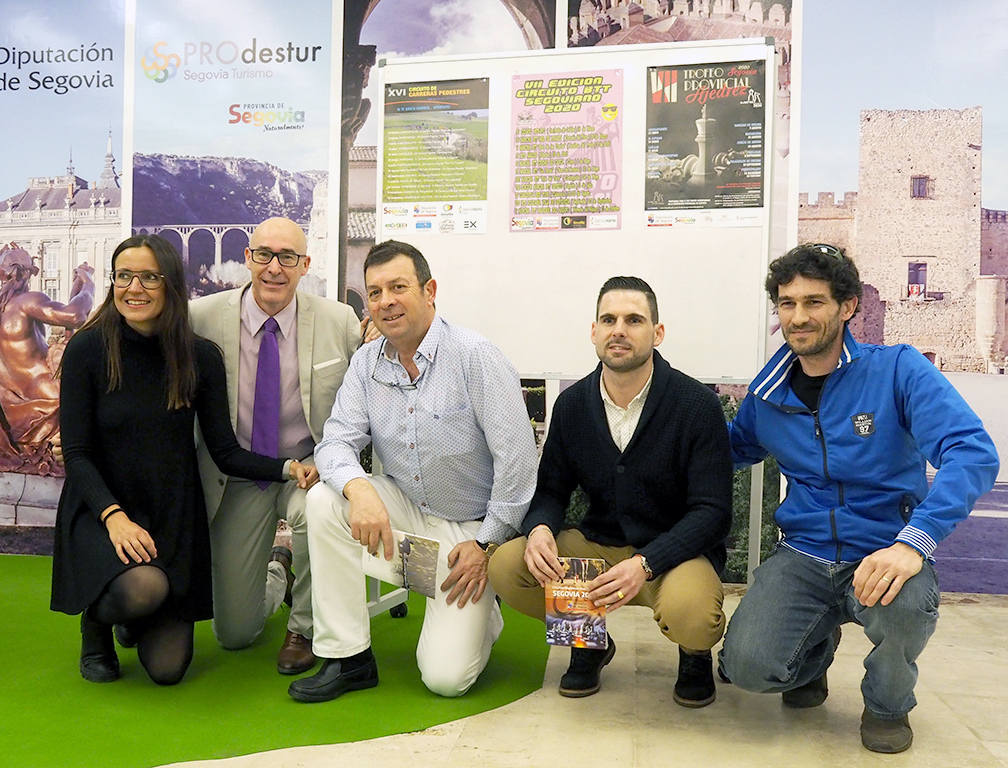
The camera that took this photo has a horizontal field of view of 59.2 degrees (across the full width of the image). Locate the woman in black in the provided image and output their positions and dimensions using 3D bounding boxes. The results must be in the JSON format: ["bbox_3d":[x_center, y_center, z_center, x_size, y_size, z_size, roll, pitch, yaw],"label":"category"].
[{"bbox_3d":[-0.930,0.206,2.490,0.650,1.160,0.700,1,1,-22],"label":"woman in black"}]

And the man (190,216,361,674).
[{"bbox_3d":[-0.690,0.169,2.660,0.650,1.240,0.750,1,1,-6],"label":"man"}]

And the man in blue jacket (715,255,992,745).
[{"bbox_3d":[0.886,0.251,2.290,0.680,1.150,0.700,2,1,30],"label":"man in blue jacket"}]

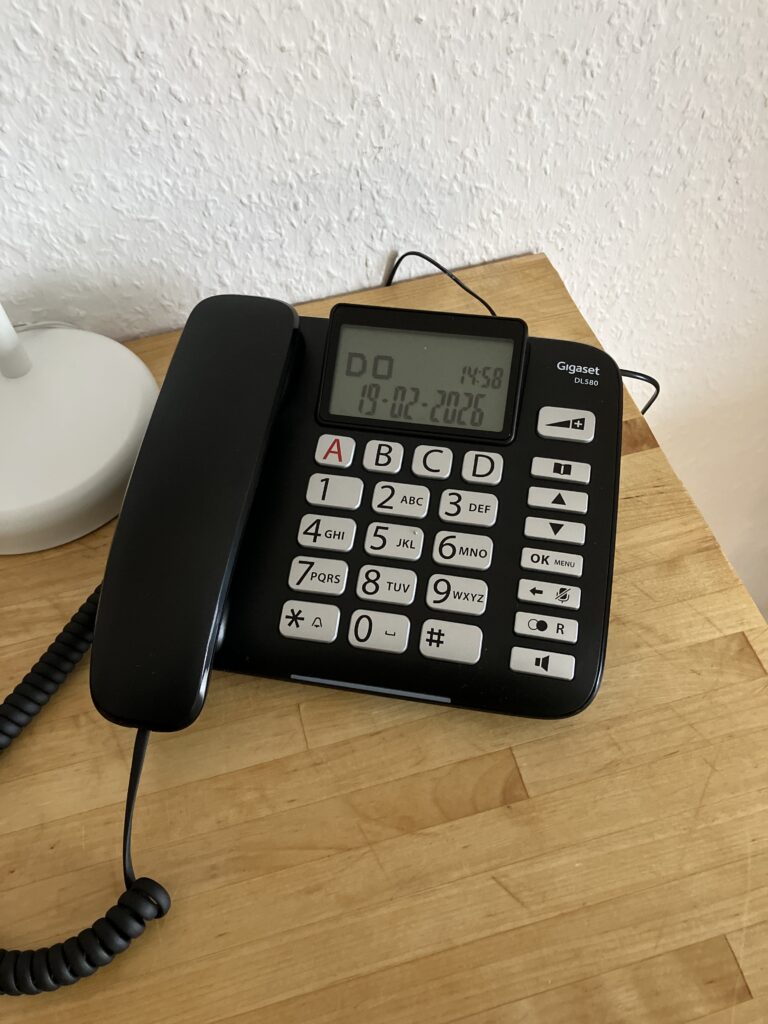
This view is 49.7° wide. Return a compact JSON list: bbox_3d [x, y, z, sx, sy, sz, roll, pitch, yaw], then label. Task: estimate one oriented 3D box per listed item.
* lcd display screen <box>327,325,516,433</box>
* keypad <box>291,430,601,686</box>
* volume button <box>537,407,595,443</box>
[{"bbox_3d":[0.019,-0.066,0.413,0.086,0.008,0.046,7,87,8],"label":"lcd display screen"},{"bbox_3d":[0.026,0.018,0.391,0.135,0.009,0.107,7,70,8],"label":"keypad"},{"bbox_3d":[0.090,-0.042,0.409,0.028,0.006,0.017,7,70,8],"label":"volume button"}]

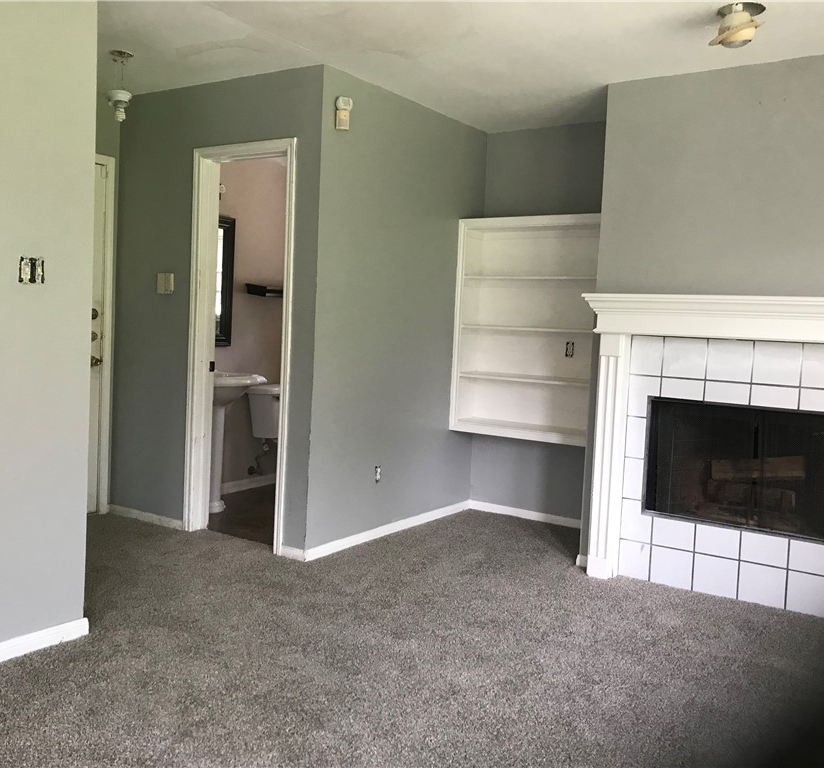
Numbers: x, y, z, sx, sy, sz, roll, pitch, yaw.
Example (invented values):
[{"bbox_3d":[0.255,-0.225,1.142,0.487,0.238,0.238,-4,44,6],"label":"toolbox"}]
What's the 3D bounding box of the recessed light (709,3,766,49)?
[{"bbox_3d":[1.230,-1.342,3.129,0.200,0.145,0.200,5,5,33],"label":"recessed light"}]

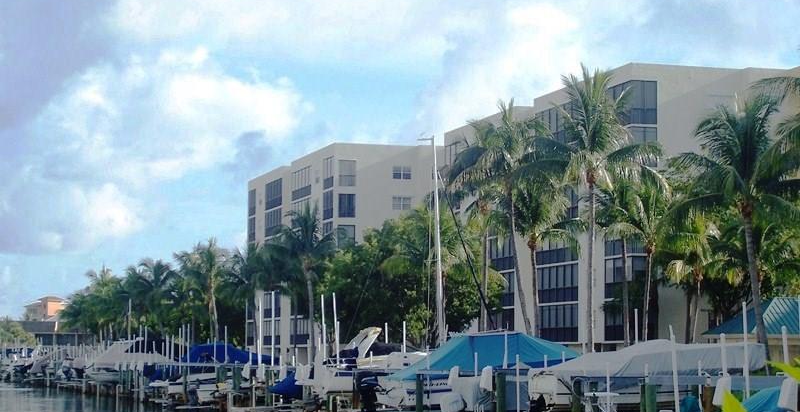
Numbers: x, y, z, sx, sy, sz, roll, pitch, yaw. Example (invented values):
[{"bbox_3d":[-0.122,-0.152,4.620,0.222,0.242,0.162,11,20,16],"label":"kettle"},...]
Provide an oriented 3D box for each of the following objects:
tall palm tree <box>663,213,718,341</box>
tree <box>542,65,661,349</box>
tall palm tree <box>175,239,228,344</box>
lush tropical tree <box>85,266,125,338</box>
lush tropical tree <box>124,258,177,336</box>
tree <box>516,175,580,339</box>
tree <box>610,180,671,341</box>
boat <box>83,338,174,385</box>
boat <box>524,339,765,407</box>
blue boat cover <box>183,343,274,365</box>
[{"bbox_3d":[14.459,4.720,94.000,3.300,8.500,3.300,0,-4,9],"label":"tall palm tree"},{"bbox_3d":[9.556,1.224,90.171,5.800,15.670,6.000,0,-4,0],"label":"tree"},{"bbox_3d":[-19.593,9.804,188.000,5.400,12.560,5.400,1,-4,-6],"label":"tall palm tree"},{"bbox_3d":[-40.853,15.165,262.000,5.800,13.050,5.800,1,-4,-9],"label":"lush tropical tree"},{"bbox_3d":[-26.615,11.657,201.699,5.400,11.940,5.400,1,-5,-16],"label":"lush tropical tree"},{"bbox_3d":[8.017,4.350,103.972,3.900,11.540,3.900,0,-4,0],"label":"tree"},{"bbox_3d":[12.361,3.970,97.000,3.600,10.450,3.600,0,-4,7],"label":"tree"},{"bbox_3d":[-23.495,13.457,164.000,7.700,3.600,2.600,2,-4,-15],"label":"boat"},{"bbox_3d":[7.514,5.073,56.314,7.200,2.150,2.500,1,-5,-16],"label":"boat"},{"bbox_3d":[-10.912,9.496,122.000,6.200,1.600,2.400,2,-4,-15],"label":"blue boat cover"}]

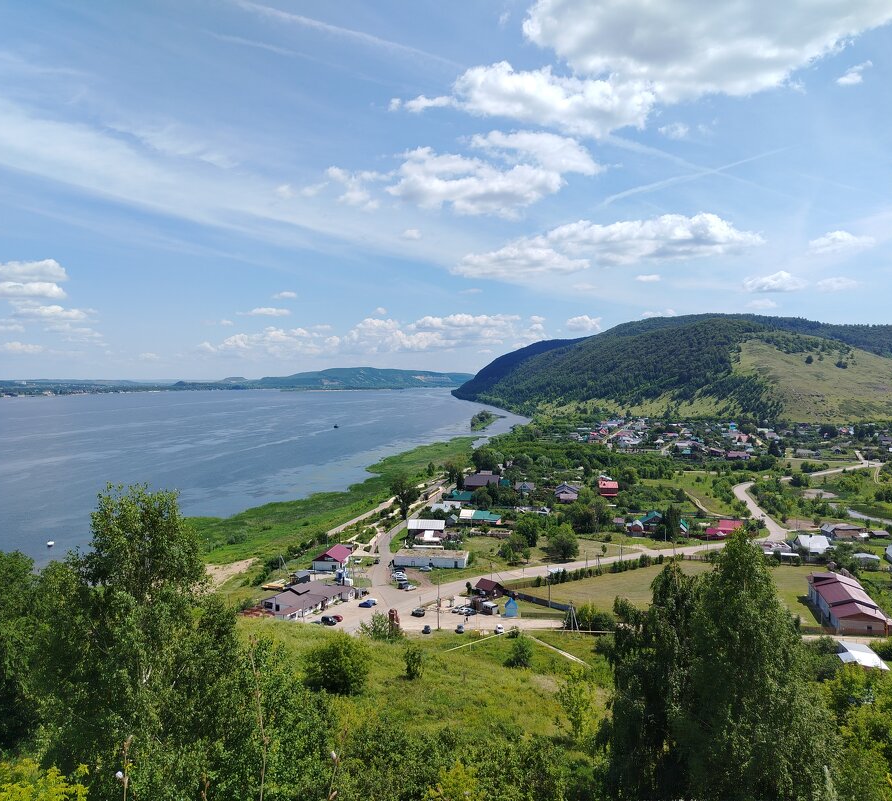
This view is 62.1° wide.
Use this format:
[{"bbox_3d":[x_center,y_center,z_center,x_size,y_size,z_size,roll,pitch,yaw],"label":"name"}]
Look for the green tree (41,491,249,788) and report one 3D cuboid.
[{"bbox_3d":[-14.030,11.020,34.000,9.600,14.200,9.000,0,1,0],"label":"green tree"}]

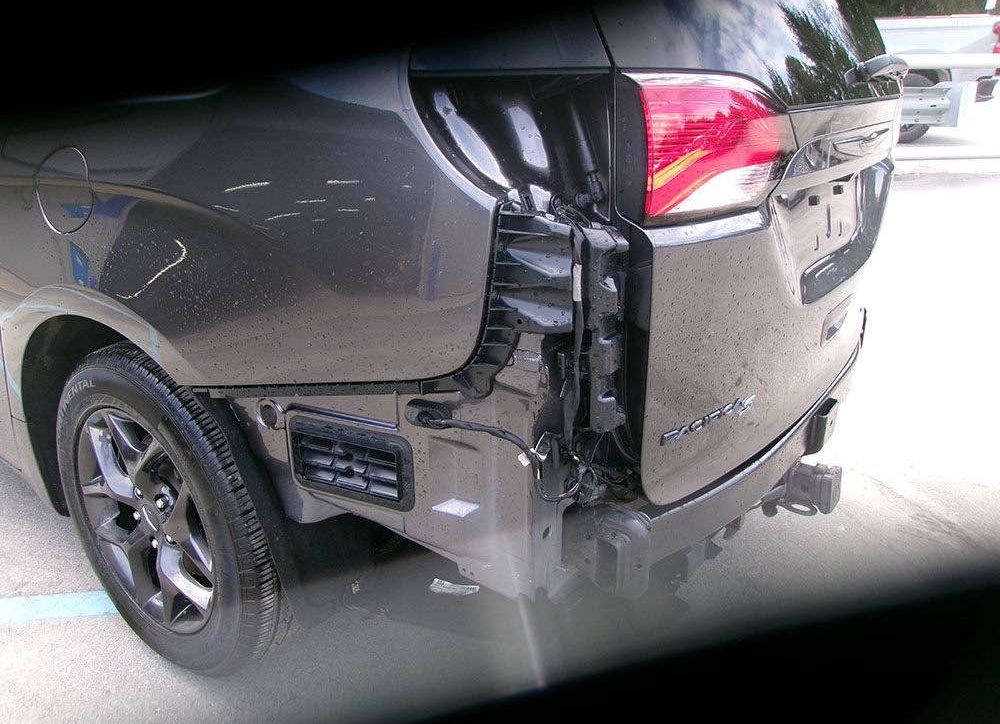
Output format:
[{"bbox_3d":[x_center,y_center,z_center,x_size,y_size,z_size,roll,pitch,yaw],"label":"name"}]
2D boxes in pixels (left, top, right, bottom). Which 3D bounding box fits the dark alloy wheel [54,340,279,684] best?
[{"bbox_3d":[-0.677,0.306,1.707,0.737,0.735,0.240,14,23,34],"label":"dark alloy wheel"}]

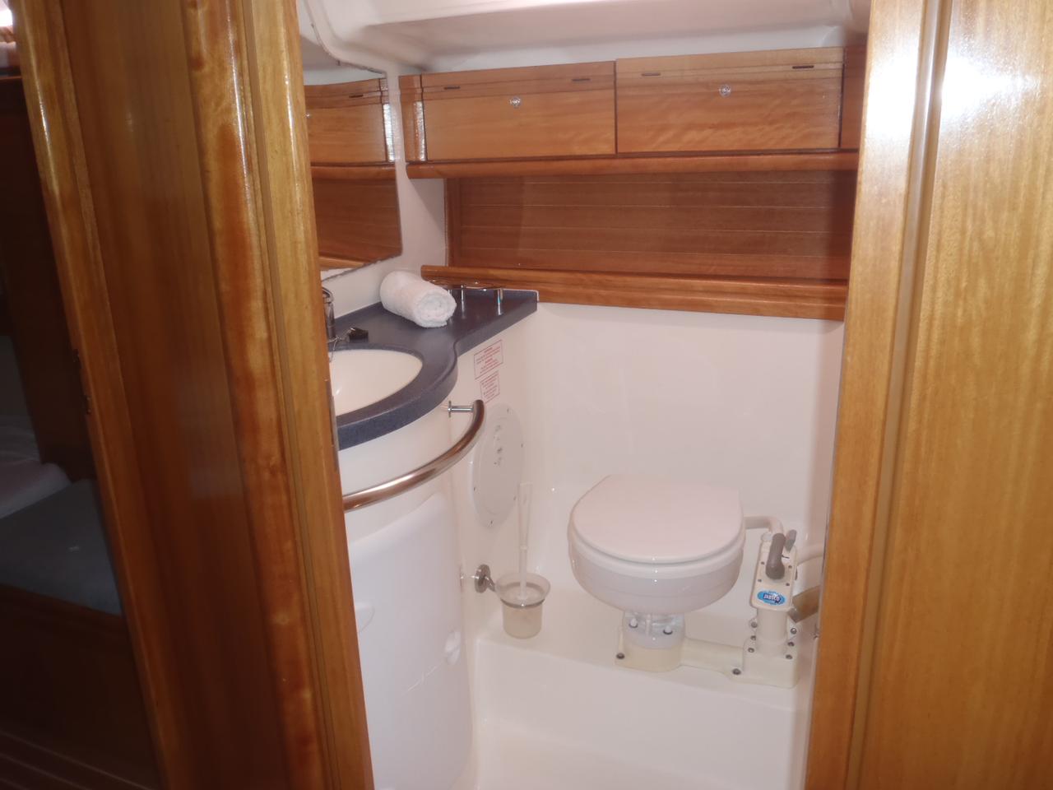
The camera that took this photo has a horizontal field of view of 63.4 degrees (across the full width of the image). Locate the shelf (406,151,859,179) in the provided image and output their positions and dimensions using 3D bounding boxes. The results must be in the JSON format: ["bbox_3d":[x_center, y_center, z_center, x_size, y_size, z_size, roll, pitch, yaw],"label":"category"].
[{"bbox_3d":[0.181,-0.467,1.727,0.960,0.041,0.055,6,19,23],"label":"shelf"}]

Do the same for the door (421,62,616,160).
[{"bbox_3d":[-0.021,-0.587,1.769,0.435,0.179,0.023,6,19,23],"label":"door"}]

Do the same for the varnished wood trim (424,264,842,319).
[{"bbox_3d":[0.205,-0.229,1.858,0.955,0.076,0.065,6,19,23],"label":"varnished wood trim"}]

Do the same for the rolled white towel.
[{"bbox_3d":[-0.219,-0.189,1.681,0.085,0.082,0.210,-10,19,-24],"label":"rolled white towel"}]

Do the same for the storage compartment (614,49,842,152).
[{"bbox_3d":[0.396,-0.566,1.653,0.419,0.179,0.150,6,19,23],"label":"storage compartment"}]

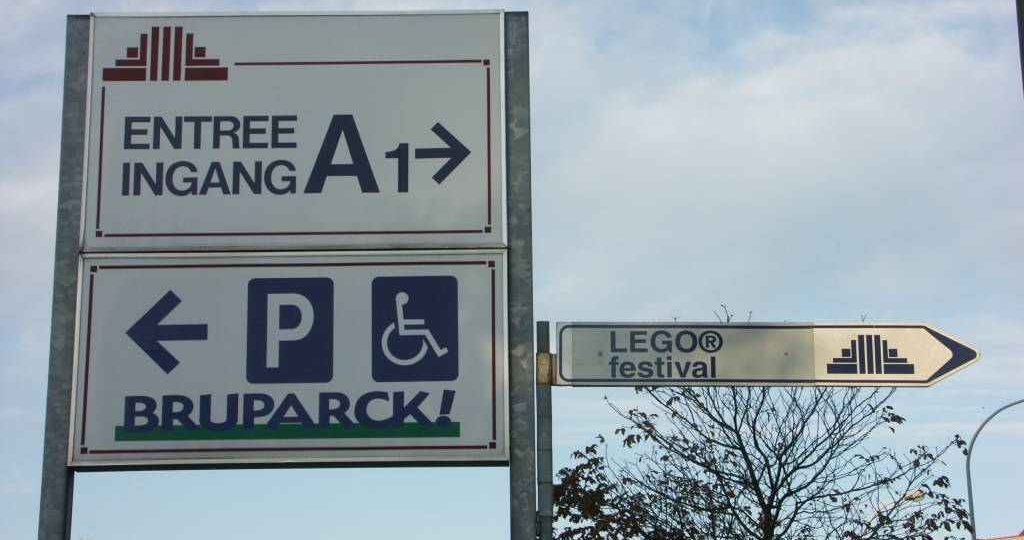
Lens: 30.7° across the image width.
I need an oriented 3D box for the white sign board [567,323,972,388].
[{"bbox_3d":[1.207,0.400,8.737,1.999,0.302,0.030,0,-16,-4],"label":"white sign board"}]

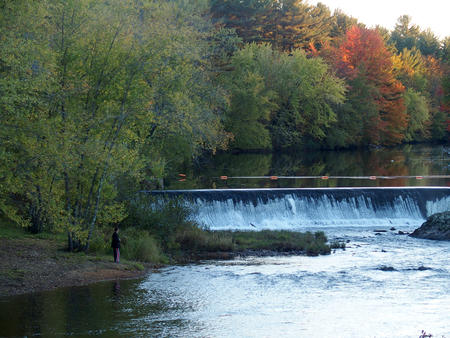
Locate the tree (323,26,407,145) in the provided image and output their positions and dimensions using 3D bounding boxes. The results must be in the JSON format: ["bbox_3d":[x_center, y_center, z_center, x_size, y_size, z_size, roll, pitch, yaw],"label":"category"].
[{"bbox_3d":[22.056,-13.202,255.000,13.200,18.700,12.500,0,2,0],"label":"tree"}]

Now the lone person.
[{"bbox_3d":[-5.092,3.534,75.000,0.360,1.680,0.500,-1,2,-30],"label":"lone person"}]

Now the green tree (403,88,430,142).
[{"bbox_3d":[32.297,-9.023,272.000,5.000,9.200,5.000,0,2,0],"label":"green tree"}]

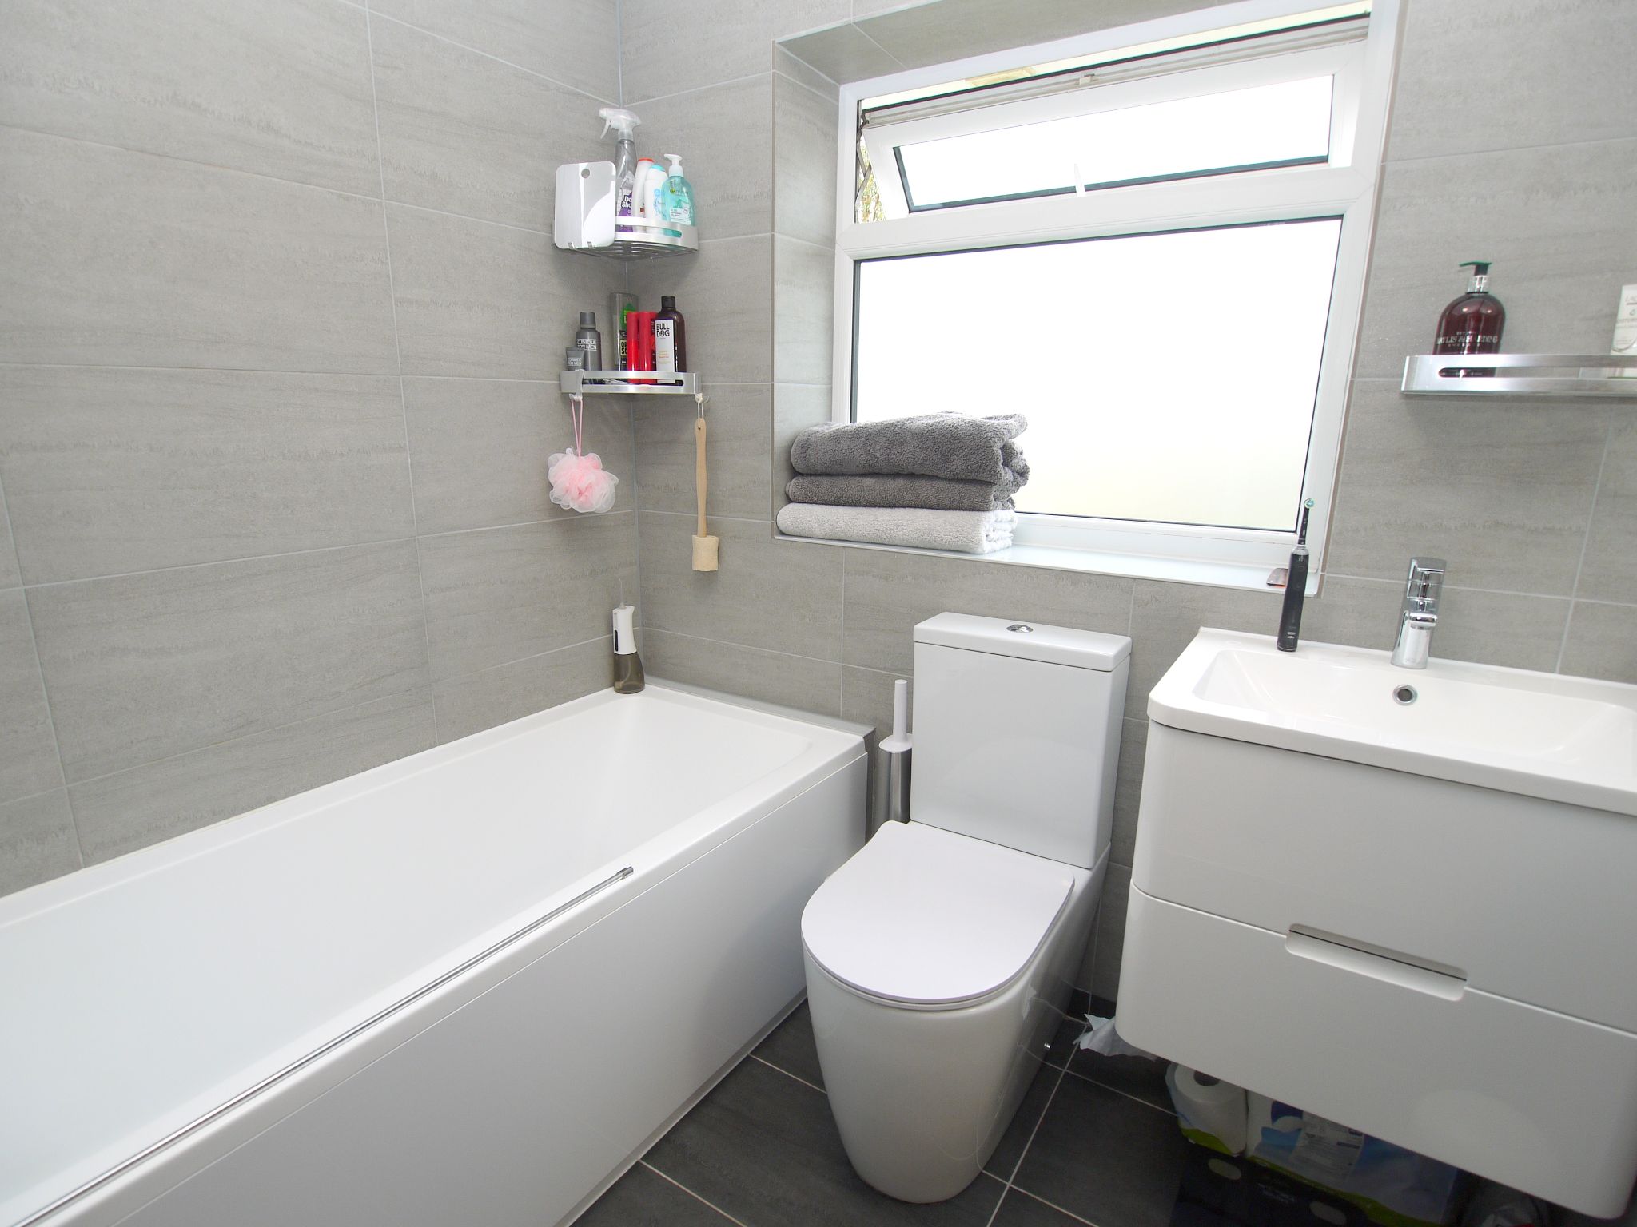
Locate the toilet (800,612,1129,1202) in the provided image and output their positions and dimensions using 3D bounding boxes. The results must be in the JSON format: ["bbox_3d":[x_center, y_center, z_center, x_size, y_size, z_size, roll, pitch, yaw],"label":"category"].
[{"bbox_3d":[0.235,0.491,1.481,0.370,0.845,0.640,9,16,31],"label":"toilet"}]

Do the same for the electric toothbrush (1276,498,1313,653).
[{"bbox_3d":[0.752,-0.056,1.332,0.032,0.236,0.034,5,14,16],"label":"electric toothbrush"}]

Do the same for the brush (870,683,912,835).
[{"bbox_3d":[0.171,0.324,1.807,0.090,0.370,0.090,9,16,31],"label":"brush"}]

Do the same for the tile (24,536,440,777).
[{"bbox_3d":[-0.944,0.054,1.460,0.010,0.302,0.595,9,16,32],"label":"tile"}]

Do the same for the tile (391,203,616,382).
[{"bbox_3d":[-0.618,-0.647,1.802,0.010,0.302,0.588,9,16,32],"label":"tile"}]

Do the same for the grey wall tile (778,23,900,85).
[{"bbox_3d":[0.054,-1.158,1.753,0.182,0.010,0.260,9,16,32],"label":"grey wall tile"}]

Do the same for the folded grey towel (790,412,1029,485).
[{"bbox_3d":[0.197,-0.364,1.836,0.500,0.135,0.200,9,16,31],"label":"folded grey towel"}]

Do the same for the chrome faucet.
[{"bbox_3d":[0.871,0.003,1.229,0.048,0.165,0.125,9,16,31],"label":"chrome faucet"}]

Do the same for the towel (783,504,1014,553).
[{"bbox_3d":[0.174,-0.207,1.900,0.480,0.084,0.195,9,16,32],"label":"towel"}]

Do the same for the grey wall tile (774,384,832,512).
[{"bbox_3d":[-0.035,-0.377,1.992,0.010,0.302,0.252,9,16,32],"label":"grey wall tile"}]

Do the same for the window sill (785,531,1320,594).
[{"bbox_3d":[0.407,-0.127,1.742,1.063,0.015,0.237,9,16,32],"label":"window sill"}]

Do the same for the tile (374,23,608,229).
[{"bbox_3d":[-0.613,-0.936,1.718,0.010,0.300,0.587,9,16,32],"label":"tile"}]

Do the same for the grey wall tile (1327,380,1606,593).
[{"bbox_3d":[0.931,-0.185,1.239,0.303,0.300,0.010,9,16,32],"label":"grey wall tile"}]

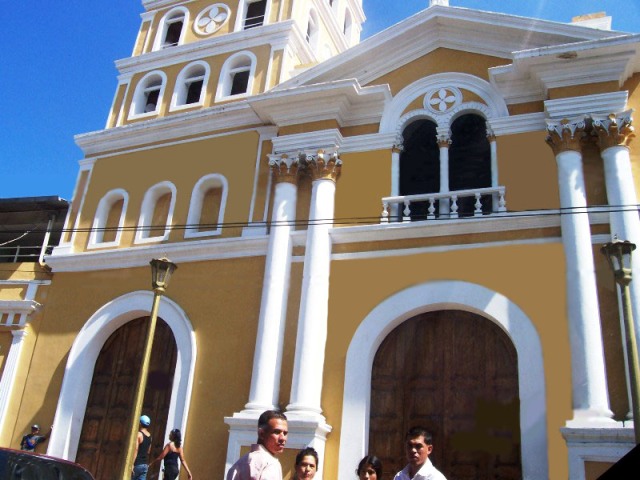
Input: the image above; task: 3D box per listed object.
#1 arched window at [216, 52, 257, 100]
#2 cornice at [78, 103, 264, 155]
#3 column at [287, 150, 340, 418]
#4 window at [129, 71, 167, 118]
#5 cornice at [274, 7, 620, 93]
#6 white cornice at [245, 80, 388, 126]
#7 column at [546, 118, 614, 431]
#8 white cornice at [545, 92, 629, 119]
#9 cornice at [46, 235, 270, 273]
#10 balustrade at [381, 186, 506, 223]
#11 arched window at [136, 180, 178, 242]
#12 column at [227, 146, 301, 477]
[{"bbox_3d":[-2.363,-4.755,18.610,1.230,1.650,0.400,-5,-24,22],"label":"arched window"},{"bbox_3d":[-4.878,-3.333,19.522,6.756,0.725,0.450,-5,-26,22],"label":"cornice"},{"bbox_3d":[-0.093,0.773,14.340,0.920,6.450,0.920,4,-22,2],"label":"column"},{"bbox_3d":[-5.704,-4.857,21.345,1.260,1.866,0.450,-5,-26,22],"label":"window"},{"bbox_3d":[2.913,-4.777,15.689,9.000,2.150,0.750,-5,-24,22],"label":"cornice"},{"bbox_3d":[0.042,-3.338,16.036,3.600,0.560,1.200,-5,-24,22],"label":"white cornice"},{"bbox_3d":[5.259,0.368,12.836,0.880,6.700,0.880,-5,-26,22],"label":"column"},{"bbox_3d":[5.947,-2.831,14.026,1.730,0.420,0.750,-5,-26,22],"label":"white cornice"},{"bbox_3d":[-4.553,0.416,16.921,7.250,0.430,0.270,-5,-24,22],"label":"cornice"},{"bbox_3d":[2.853,-0.748,14.592,2.864,0.639,0.350,-5,-26,22],"label":"balustrade"},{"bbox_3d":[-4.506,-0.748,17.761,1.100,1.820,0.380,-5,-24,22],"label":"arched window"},{"bbox_3d":[-1.193,1.695,15.057,0.980,8.470,0.940,-5,-26,22],"label":"column"}]

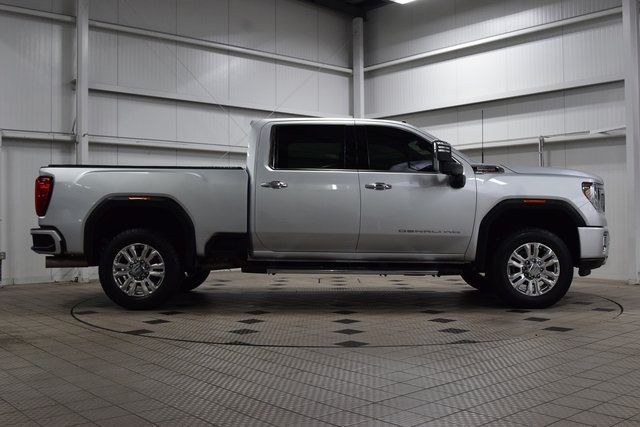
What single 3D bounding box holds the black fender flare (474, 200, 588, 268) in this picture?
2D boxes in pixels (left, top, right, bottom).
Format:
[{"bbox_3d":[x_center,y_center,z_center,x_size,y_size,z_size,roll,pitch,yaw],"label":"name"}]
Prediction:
[{"bbox_3d":[2.149,0.210,6.561,1.140,0.733,0.160,0,-1,0],"label":"black fender flare"}]

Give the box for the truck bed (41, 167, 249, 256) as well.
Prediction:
[{"bbox_3d":[-1.827,-0.017,7.520,2.194,0.947,2.060,0,-1,0],"label":"truck bed"}]

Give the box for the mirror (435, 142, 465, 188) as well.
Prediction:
[{"bbox_3d":[1.284,-0.476,6.375,0.330,0.436,0.340,0,-1,0],"label":"mirror"}]

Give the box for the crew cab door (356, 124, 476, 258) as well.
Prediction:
[{"bbox_3d":[0.986,-0.256,6.655,1.219,1.380,0.270,0,-1,0],"label":"crew cab door"}]

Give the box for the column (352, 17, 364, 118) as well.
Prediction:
[{"bbox_3d":[0.819,-1.554,13.625,0.200,5.270,0.200,1,-1,-39],"label":"column"}]

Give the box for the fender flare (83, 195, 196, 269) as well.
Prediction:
[{"bbox_3d":[-1.833,0.187,6.527,1.158,0.751,0.160,0,-1,0],"label":"fender flare"}]

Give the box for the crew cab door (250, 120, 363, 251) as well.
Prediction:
[{"bbox_3d":[-0.138,-0.267,6.639,1.092,1.385,0.270,0,-1,0],"label":"crew cab door"}]

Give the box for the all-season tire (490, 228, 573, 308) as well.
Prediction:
[{"bbox_3d":[2.198,0.560,6.681,0.840,0.840,0.280,0,-1,0],"label":"all-season tire"}]

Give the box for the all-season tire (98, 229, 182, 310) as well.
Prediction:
[{"bbox_3d":[-1.845,0.567,6.637,0.840,0.840,0.280,0,-1,0],"label":"all-season tire"}]

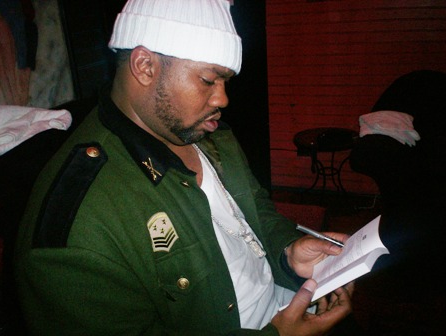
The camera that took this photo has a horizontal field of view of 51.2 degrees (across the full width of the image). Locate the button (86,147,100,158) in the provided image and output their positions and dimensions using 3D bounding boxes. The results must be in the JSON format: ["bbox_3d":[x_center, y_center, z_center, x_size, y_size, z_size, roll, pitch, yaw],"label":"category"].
[{"bbox_3d":[-0.198,-0.024,0.710,0.020,0.008,0.020,19,34,-12],"label":"button"}]

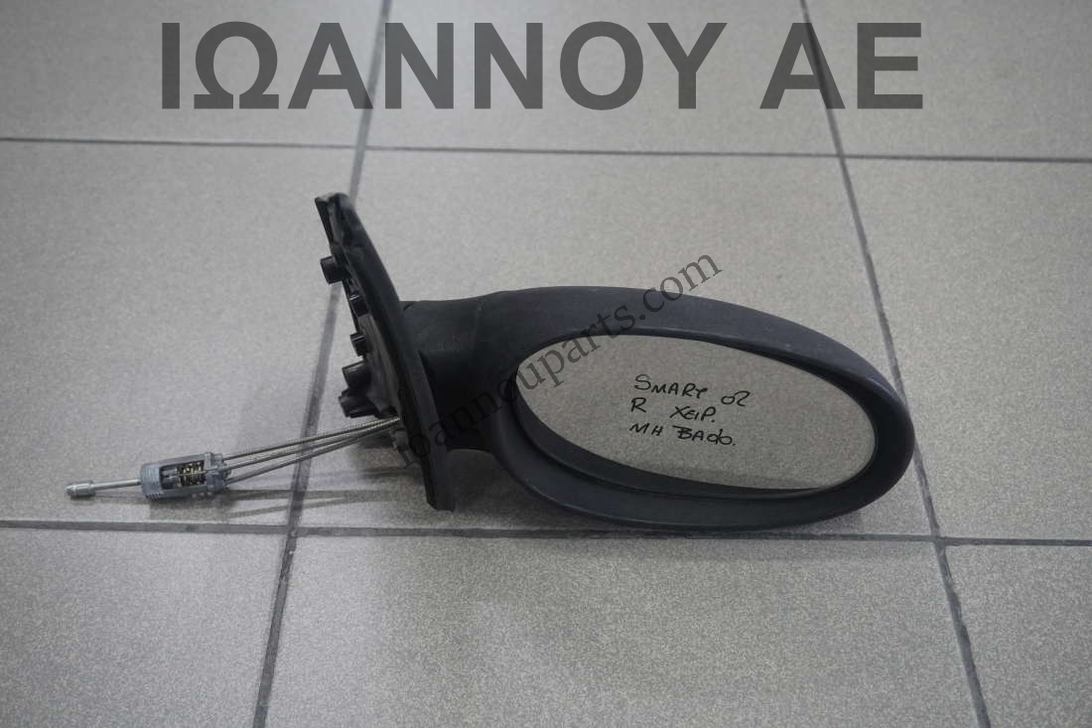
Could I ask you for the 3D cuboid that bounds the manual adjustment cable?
[{"bbox_3d":[-0.154,0.046,0.614,0.174,0.022,0.020,-11,45,6],"label":"manual adjustment cable"}]

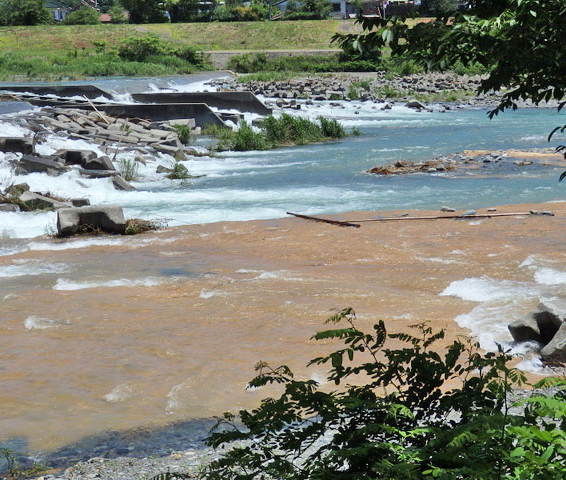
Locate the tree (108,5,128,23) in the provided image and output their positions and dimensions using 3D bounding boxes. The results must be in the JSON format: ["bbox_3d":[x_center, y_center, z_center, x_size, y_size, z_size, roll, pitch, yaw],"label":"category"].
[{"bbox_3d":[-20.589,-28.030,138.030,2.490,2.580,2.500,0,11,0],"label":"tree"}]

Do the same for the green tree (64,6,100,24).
[{"bbox_3d":[-23.582,-26.322,130.000,3.502,2.006,3.600,0,12,0],"label":"green tree"}]

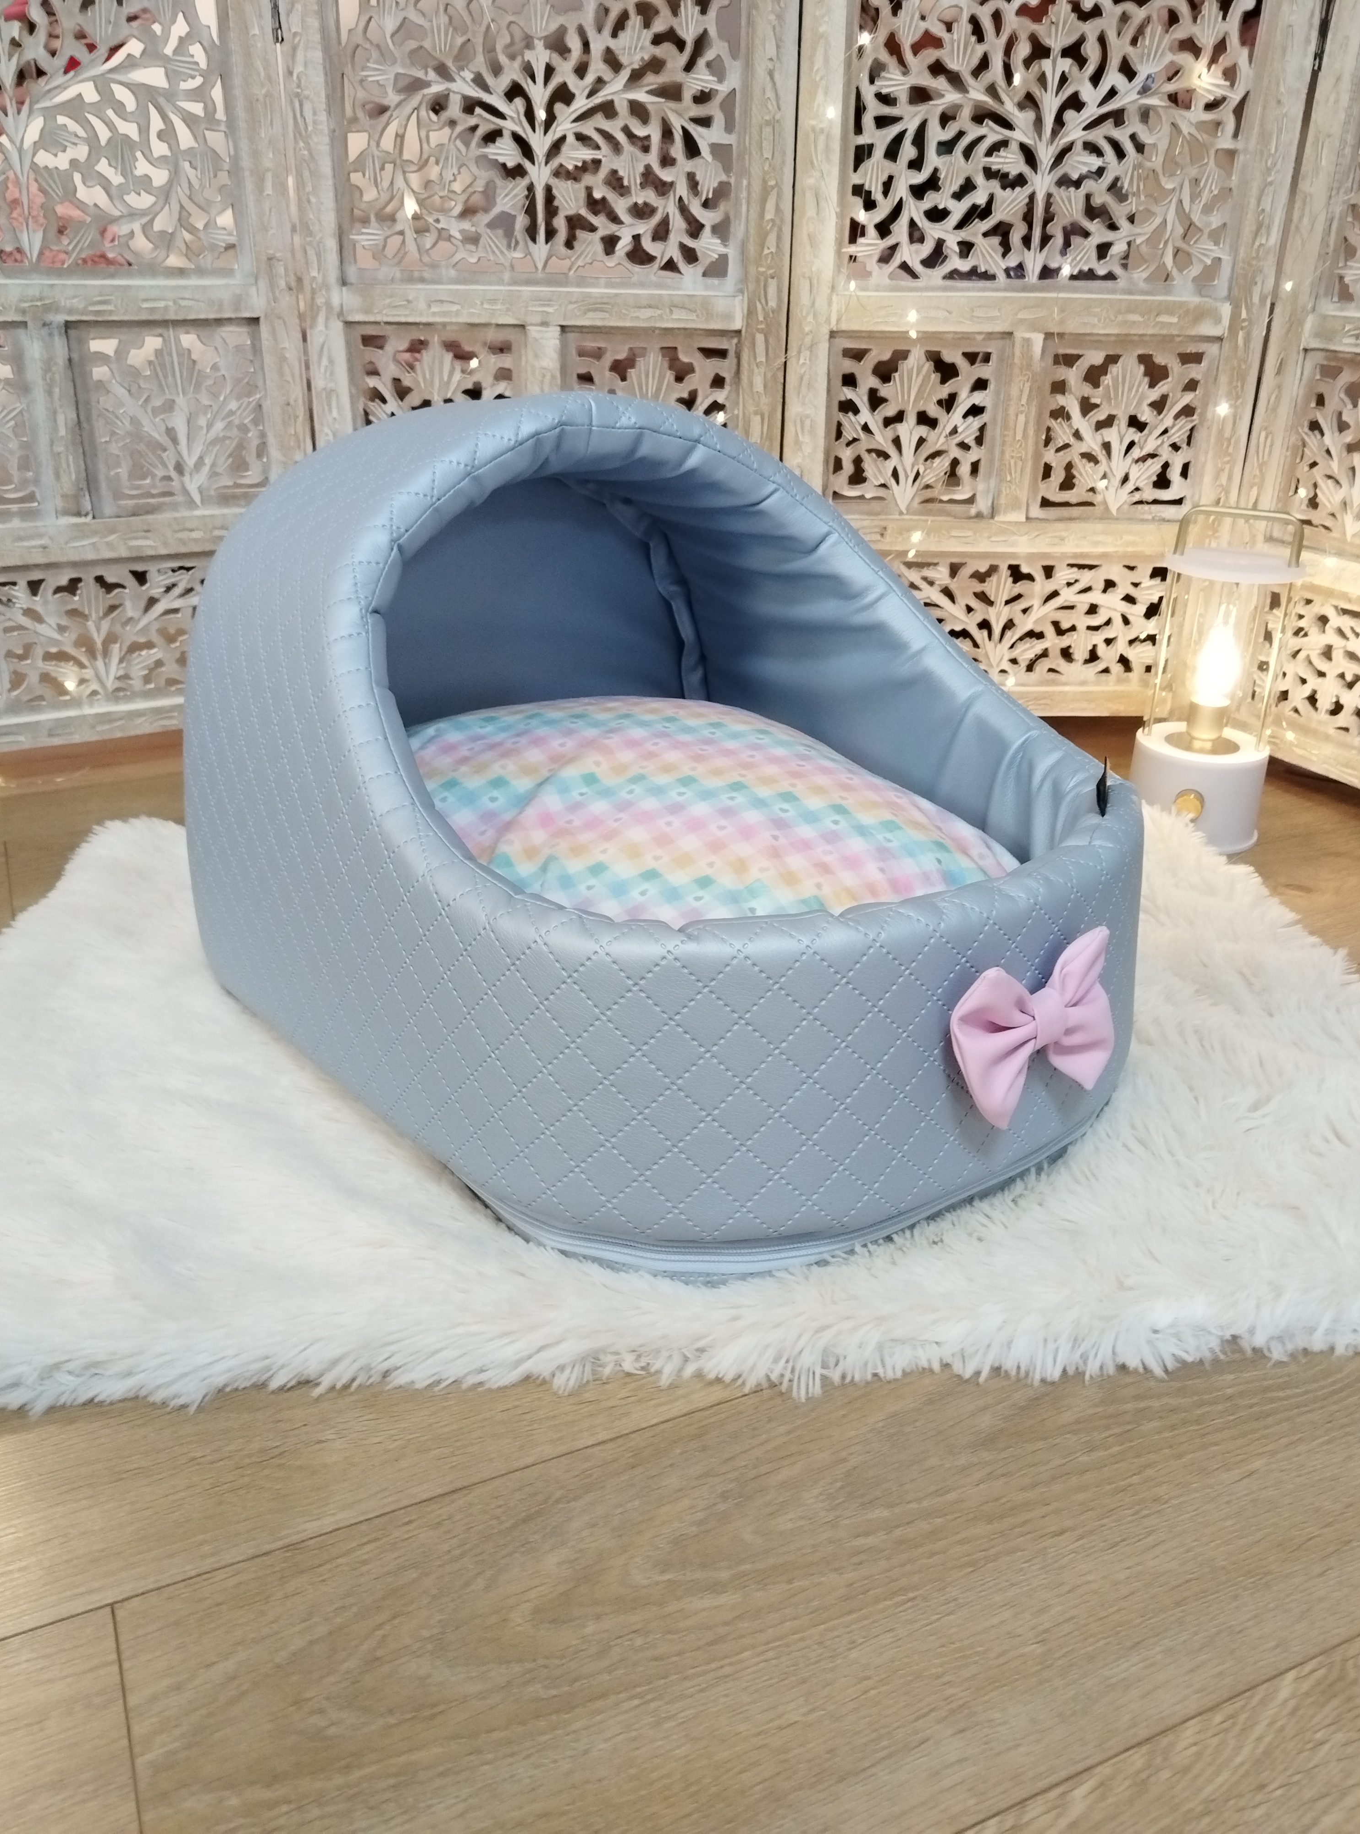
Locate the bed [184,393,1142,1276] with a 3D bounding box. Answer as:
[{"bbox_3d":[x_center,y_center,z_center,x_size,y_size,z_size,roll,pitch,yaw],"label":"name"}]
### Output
[{"bbox_3d":[0.033,-0.106,0.828,0.483,0.377,0.491,-18,30,-37],"label":"bed"}]

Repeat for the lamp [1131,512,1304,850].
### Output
[{"bbox_3d":[0.484,-0.215,1.246,0.119,0.290,0.119,11,25,23],"label":"lamp"}]

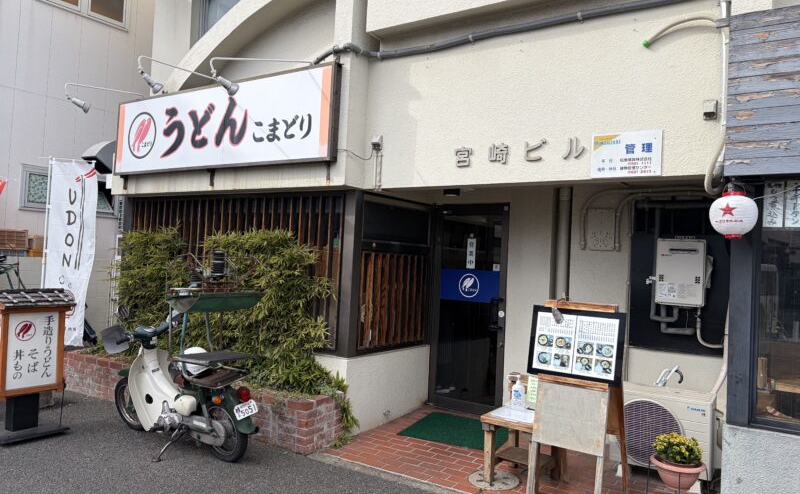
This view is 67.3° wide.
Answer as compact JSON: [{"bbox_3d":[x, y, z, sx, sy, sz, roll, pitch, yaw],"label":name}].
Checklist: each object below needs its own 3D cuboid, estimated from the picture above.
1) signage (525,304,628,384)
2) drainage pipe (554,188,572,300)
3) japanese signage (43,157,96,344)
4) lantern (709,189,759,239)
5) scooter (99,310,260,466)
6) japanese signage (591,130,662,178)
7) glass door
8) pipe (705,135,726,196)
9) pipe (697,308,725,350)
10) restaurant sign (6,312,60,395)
[{"bbox_3d":[1.119,0.618,3.820,0.602,0.447,0.030,1,-11,34],"label":"signage"},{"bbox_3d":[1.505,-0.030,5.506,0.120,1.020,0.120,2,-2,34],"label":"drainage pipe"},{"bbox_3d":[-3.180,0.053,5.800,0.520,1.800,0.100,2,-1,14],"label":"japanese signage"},{"bbox_3d":[1.882,-0.180,3.387,0.245,0.275,0.245,1,-2,37],"label":"lantern"},{"bbox_3d":[-1.802,1.106,4.976,1.800,1.100,0.680,2,-2,35],"label":"scooter"},{"bbox_3d":[1.530,-0.633,4.073,0.457,0.305,0.030,2,-2,34],"label":"japanese signage"},{"bbox_3d":[0.691,0.616,6.169,0.850,2.110,0.080,2,-2,34],"label":"glass door"},{"bbox_3d":[1.919,-0.496,3.655,0.125,0.365,0.100,1,-1,34],"label":"pipe"},{"bbox_3d":[2.381,0.625,4.608,0.190,0.320,0.070,1,-1,34],"label":"pipe"},{"bbox_3d":[-3.048,0.858,4.972,0.060,0.615,0.385,1,-1,36],"label":"restaurant sign"}]

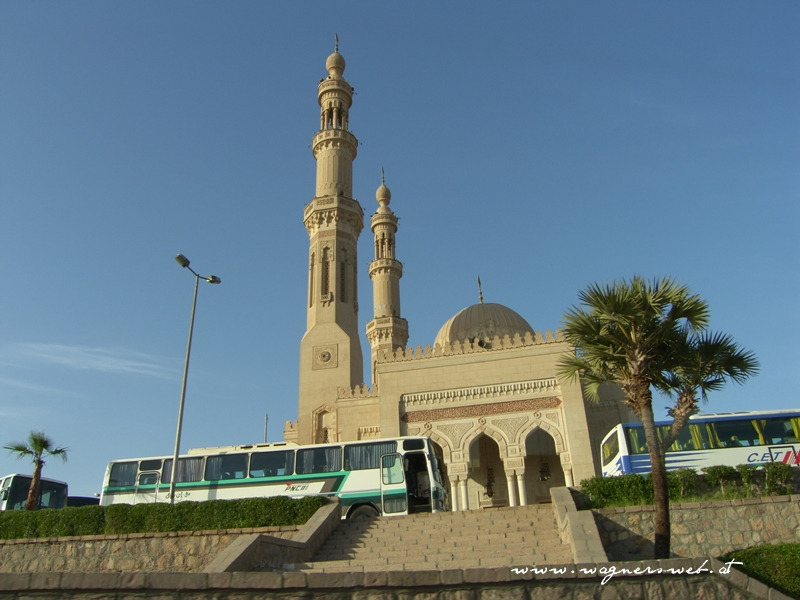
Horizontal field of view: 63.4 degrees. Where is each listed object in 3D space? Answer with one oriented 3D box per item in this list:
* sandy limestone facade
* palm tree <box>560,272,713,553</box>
[{"bbox_3d":[3.669,-1.951,51.252,24.000,41.700,21.400,-8,-25,13],"label":"sandy limestone facade"},{"bbox_3d":[5.196,2.266,13.384,3.295,6.074,3.196,-2,-24,0],"label":"palm tree"}]

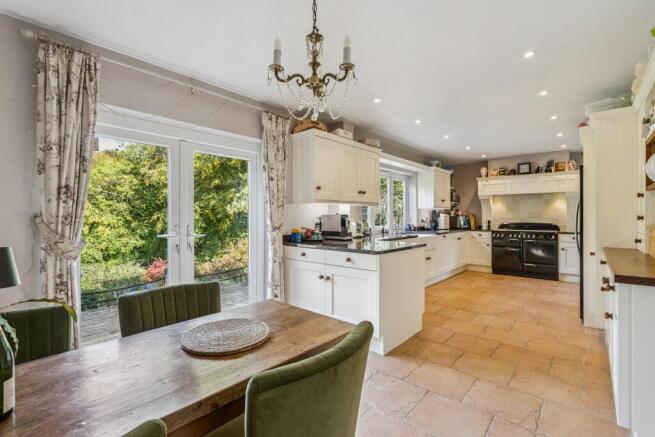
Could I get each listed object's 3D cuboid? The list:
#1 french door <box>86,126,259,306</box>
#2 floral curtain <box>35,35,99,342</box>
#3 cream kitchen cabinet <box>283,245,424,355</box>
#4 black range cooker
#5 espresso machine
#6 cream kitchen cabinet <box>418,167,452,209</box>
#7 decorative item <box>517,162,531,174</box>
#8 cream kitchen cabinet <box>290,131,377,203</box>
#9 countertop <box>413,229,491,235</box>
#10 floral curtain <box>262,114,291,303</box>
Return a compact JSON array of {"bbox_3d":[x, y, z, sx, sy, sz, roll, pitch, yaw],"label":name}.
[{"bbox_3d":[-1.324,0.189,2.620,0.090,2.080,1.810,0,0,42],"label":"french door"},{"bbox_3d":[-1.737,0.040,1.972,0.140,2.330,0.325,0,0,42],"label":"floral curtain"},{"bbox_3d":[0.278,0.768,3.332,1.325,0.900,0.940,0,0,42],"label":"cream kitchen cabinet"},{"bbox_3d":[4.133,0.645,6.079,1.095,1.080,0.600,0,0,42],"label":"black range cooker"},{"bbox_3d":[0.140,0.129,3.832,0.410,0.343,0.210,0,0,37],"label":"espresso machine"},{"bbox_3d":[2.373,-0.637,6.424,0.350,0.865,1.000,0,0,42],"label":"cream kitchen cabinet"},{"bbox_3d":[4.073,-1.024,6.009,0.225,0.240,0.060,0,0,42],"label":"decorative item"},{"bbox_3d":[0.153,-0.600,3.921,0.390,0.840,1.310,0,0,42],"label":"cream kitchen cabinet"},{"bbox_3d":[2.631,0.294,6.107,1.160,0.035,2.600,0,0,42],"label":"countertop"},{"bbox_3d":[-0.568,0.022,3.291,0.140,2.340,0.360,0,0,42],"label":"floral curtain"}]

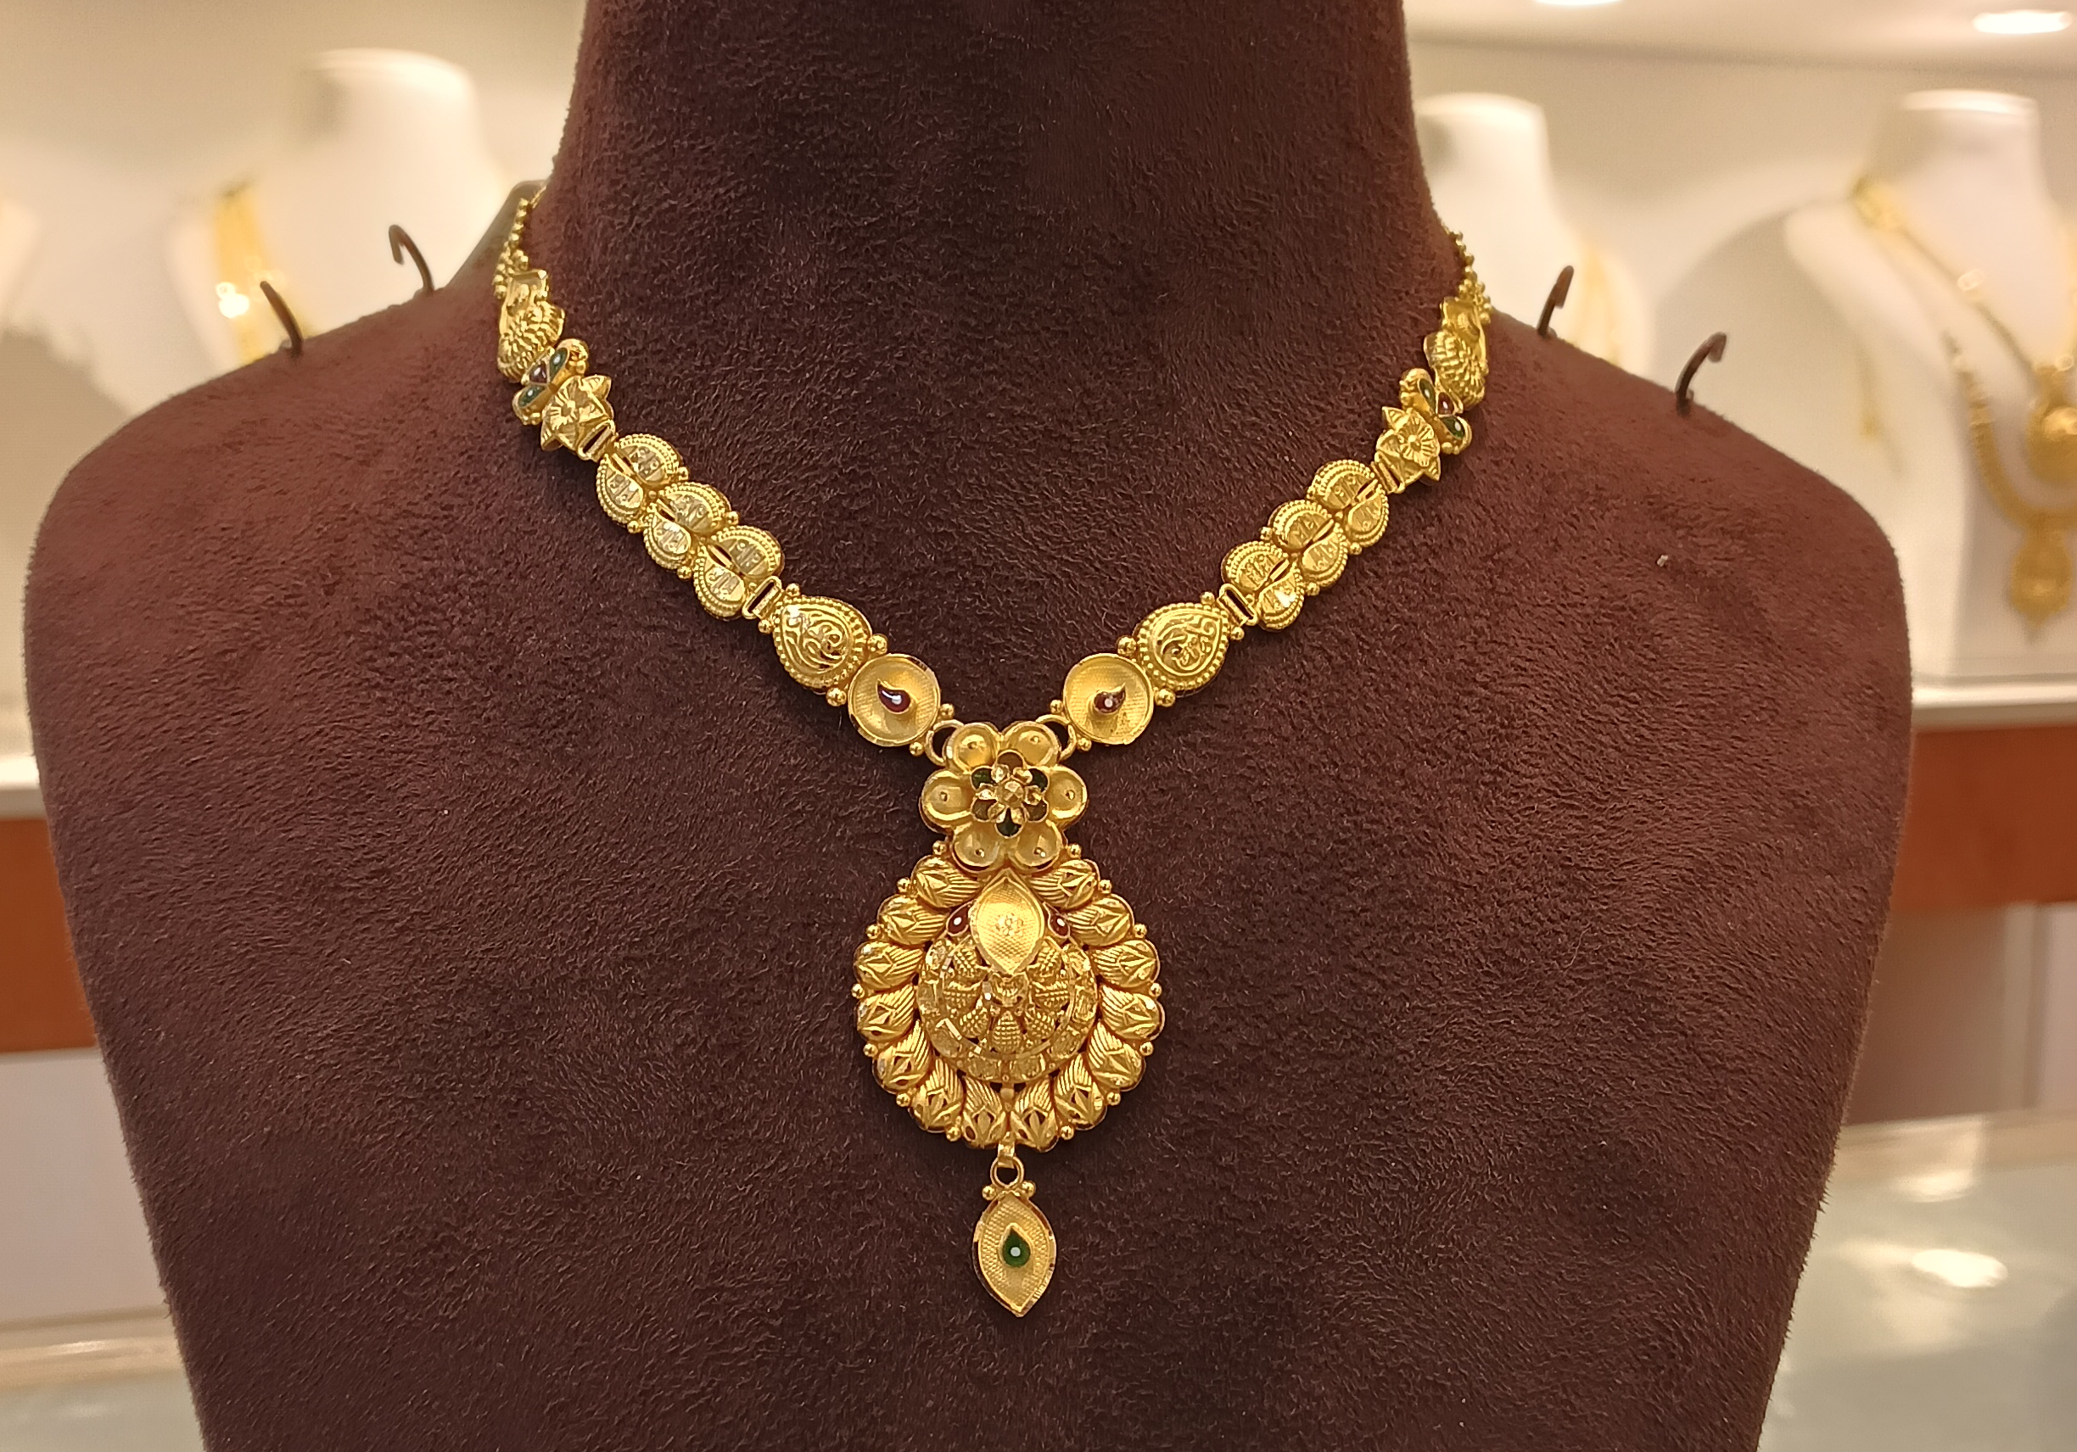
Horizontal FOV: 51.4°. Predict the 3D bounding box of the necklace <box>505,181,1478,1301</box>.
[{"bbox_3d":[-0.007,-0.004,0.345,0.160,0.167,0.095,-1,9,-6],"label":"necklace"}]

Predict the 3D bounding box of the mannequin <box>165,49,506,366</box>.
[{"bbox_3d":[-0.308,-0.152,1.020,0.190,0.320,0.130,-2,9,-15],"label":"mannequin"}]

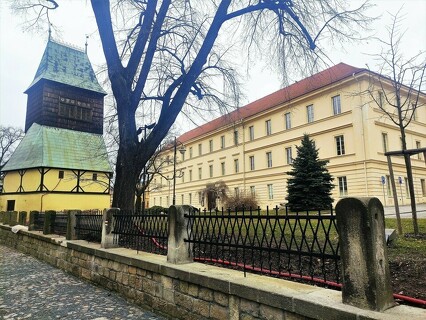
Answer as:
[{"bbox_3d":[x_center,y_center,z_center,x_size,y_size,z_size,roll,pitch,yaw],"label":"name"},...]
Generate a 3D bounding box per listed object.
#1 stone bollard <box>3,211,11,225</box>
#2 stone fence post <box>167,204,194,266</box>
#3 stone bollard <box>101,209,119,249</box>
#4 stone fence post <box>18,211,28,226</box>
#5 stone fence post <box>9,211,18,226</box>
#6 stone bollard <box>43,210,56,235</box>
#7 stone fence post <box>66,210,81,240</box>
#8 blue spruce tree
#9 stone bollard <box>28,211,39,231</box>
[{"bbox_3d":[-14.399,4.077,21.574,0.327,0.920,0.310,8,-13,-40],"label":"stone bollard"},{"bbox_3d":[-0.553,1.233,5.149,0.327,0.920,0.310,8,-12,-38],"label":"stone fence post"},{"bbox_3d":[-2.490,1.659,7.526,0.327,0.920,0.310,8,-12,-38],"label":"stone bollard"},{"bbox_3d":[-10.375,3.297,16.933,0.327,0.920,0.310,8,-13,-40],"label":"stone fence post"},{"bbox_3d":[-12.381,3.690,19.259,0.327,0.920,0.310,8,-13,-40],"label":"stone fence post"},{"bbox_3d":[-6.405,2.491,12.250,0.327,0.920,0.310,8,-12,-39],"label":"stone bollard"},{"bbox_3d":[-4.441,2.078,9.893,0.327,0.920,0.310,8,-12,-39],"label":"stone fence post"},{"bbox_3d":[6.700,0.873,21.152,3.200,5.402,3.200,0,-10,0],"label":"blue spruce tree"},{"bbox_3d":[-8.384,2.897,14.597,0.327,0.920,0.310,8,-13,-39],"label":"stone bollard"}]

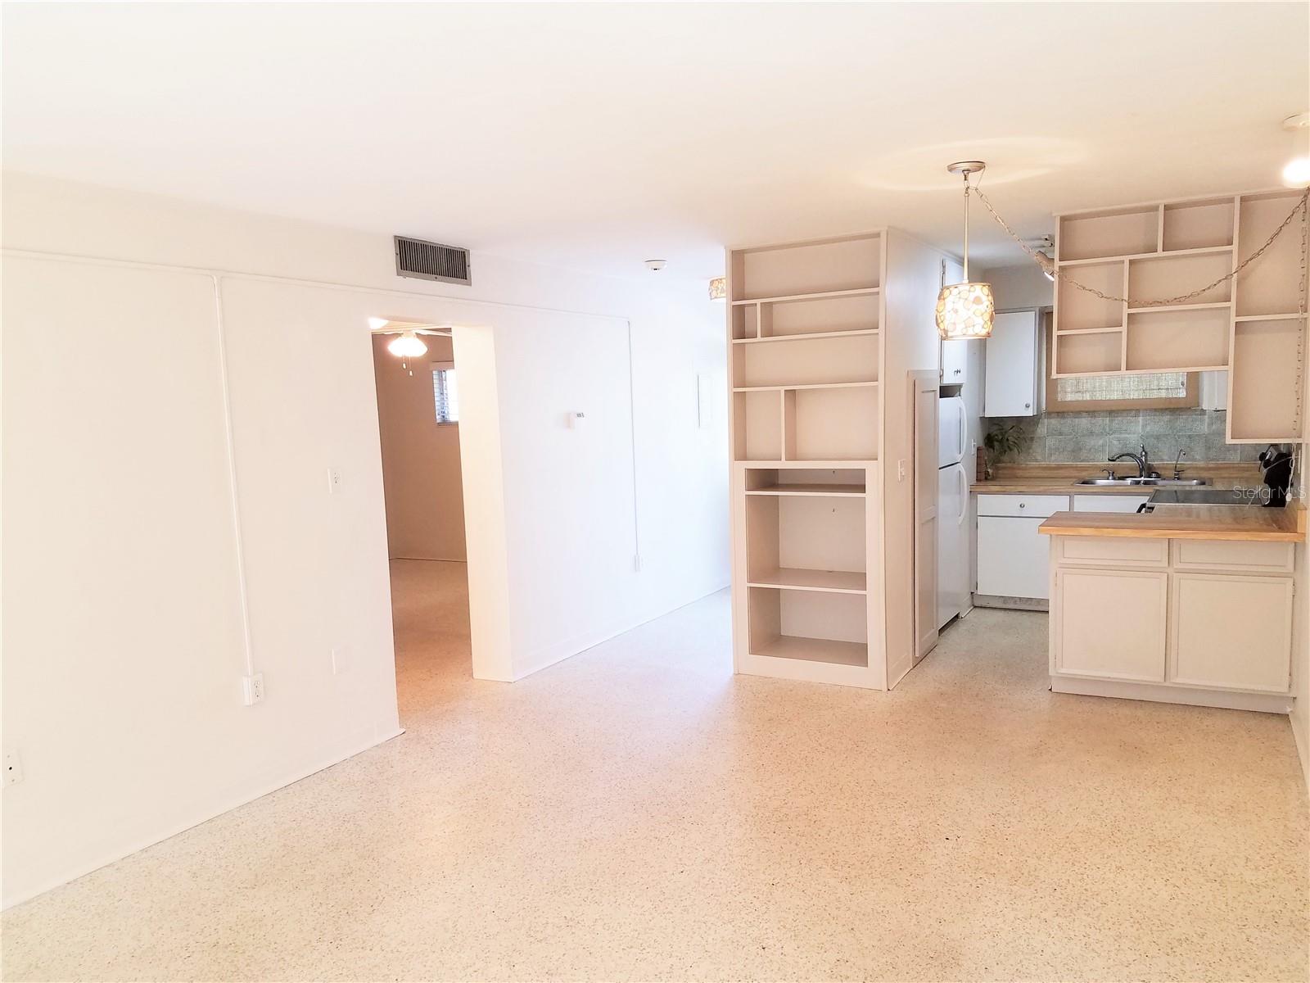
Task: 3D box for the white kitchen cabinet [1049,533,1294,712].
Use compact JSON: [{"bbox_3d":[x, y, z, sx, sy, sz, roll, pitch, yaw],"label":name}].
[{"bbox_3d":[2.676,0.620,5.146,1.080,0.855,0.600,1,6,29],"label":"white kitchen cabinet"}]

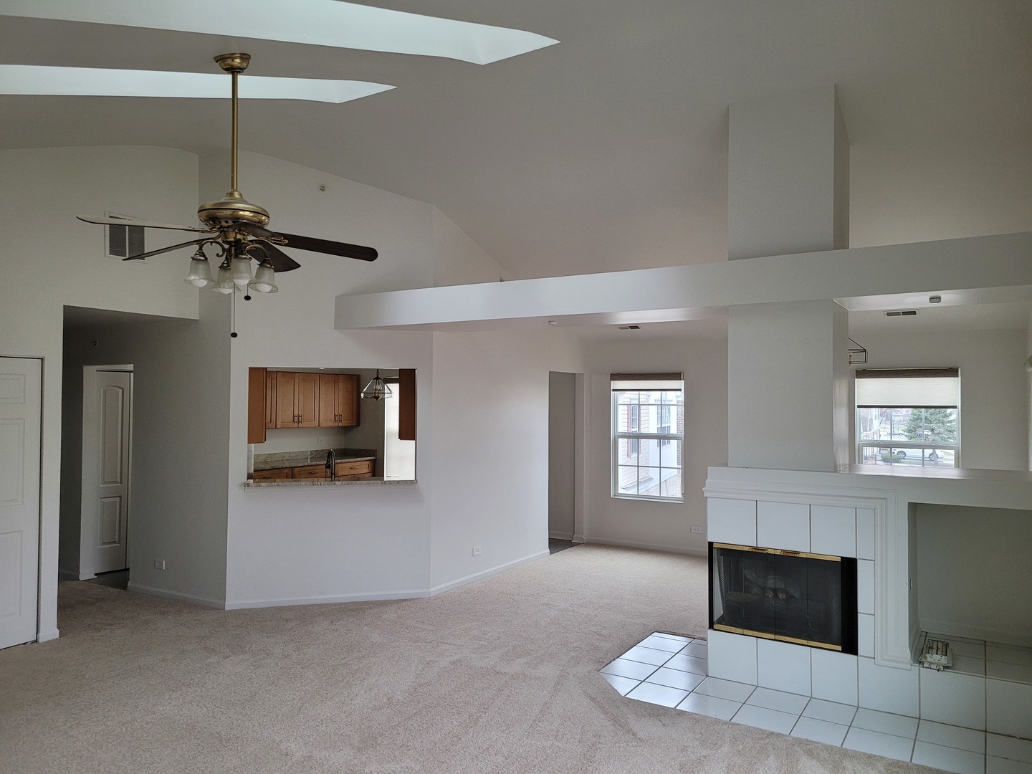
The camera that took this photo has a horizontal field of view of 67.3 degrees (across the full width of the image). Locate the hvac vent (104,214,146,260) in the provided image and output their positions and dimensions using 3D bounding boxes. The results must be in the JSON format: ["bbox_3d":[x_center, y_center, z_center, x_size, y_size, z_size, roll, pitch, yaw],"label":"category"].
[{"bbox_3d":[-3.034,-1.144,6.049,0.040,0.325,0.345,0,-1,31],"label":"hvac vent"}]

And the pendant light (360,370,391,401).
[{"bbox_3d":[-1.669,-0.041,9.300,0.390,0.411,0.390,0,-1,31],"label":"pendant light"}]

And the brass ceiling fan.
[{"bbox_3d":[-1.331,-1.003,3.636,1.290,1.132,1.290,0,-1,31],"label":"brass ceiling fan"}]

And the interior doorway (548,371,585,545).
[{"bbox_3d":[0.555,0.871,9.259,0.130,2.080,0.905,0,-1,31],"label":"interior doorway"}]

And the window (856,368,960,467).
[{"bbox_3d":[3.908,0.574,7.752,0.920,1.515,0.100,0,-1,31],"label":"window"}]

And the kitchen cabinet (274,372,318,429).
[{"bbox_3d":[-3.094,0.184,10.579,0.330,0.745,0.775,0,-1,31],"label":"kitchen cabinet"}]

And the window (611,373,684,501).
[{"bbox_3d":[1.553,0.588,9.181,0.920,1.515,0.100,0,-1,31],"label":"window"}]

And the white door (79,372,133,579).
[{"bbox_3d":[-3.795,0.818,7.265,0.765,2.050,0.130,0,-1,31],"label":"white door"}]

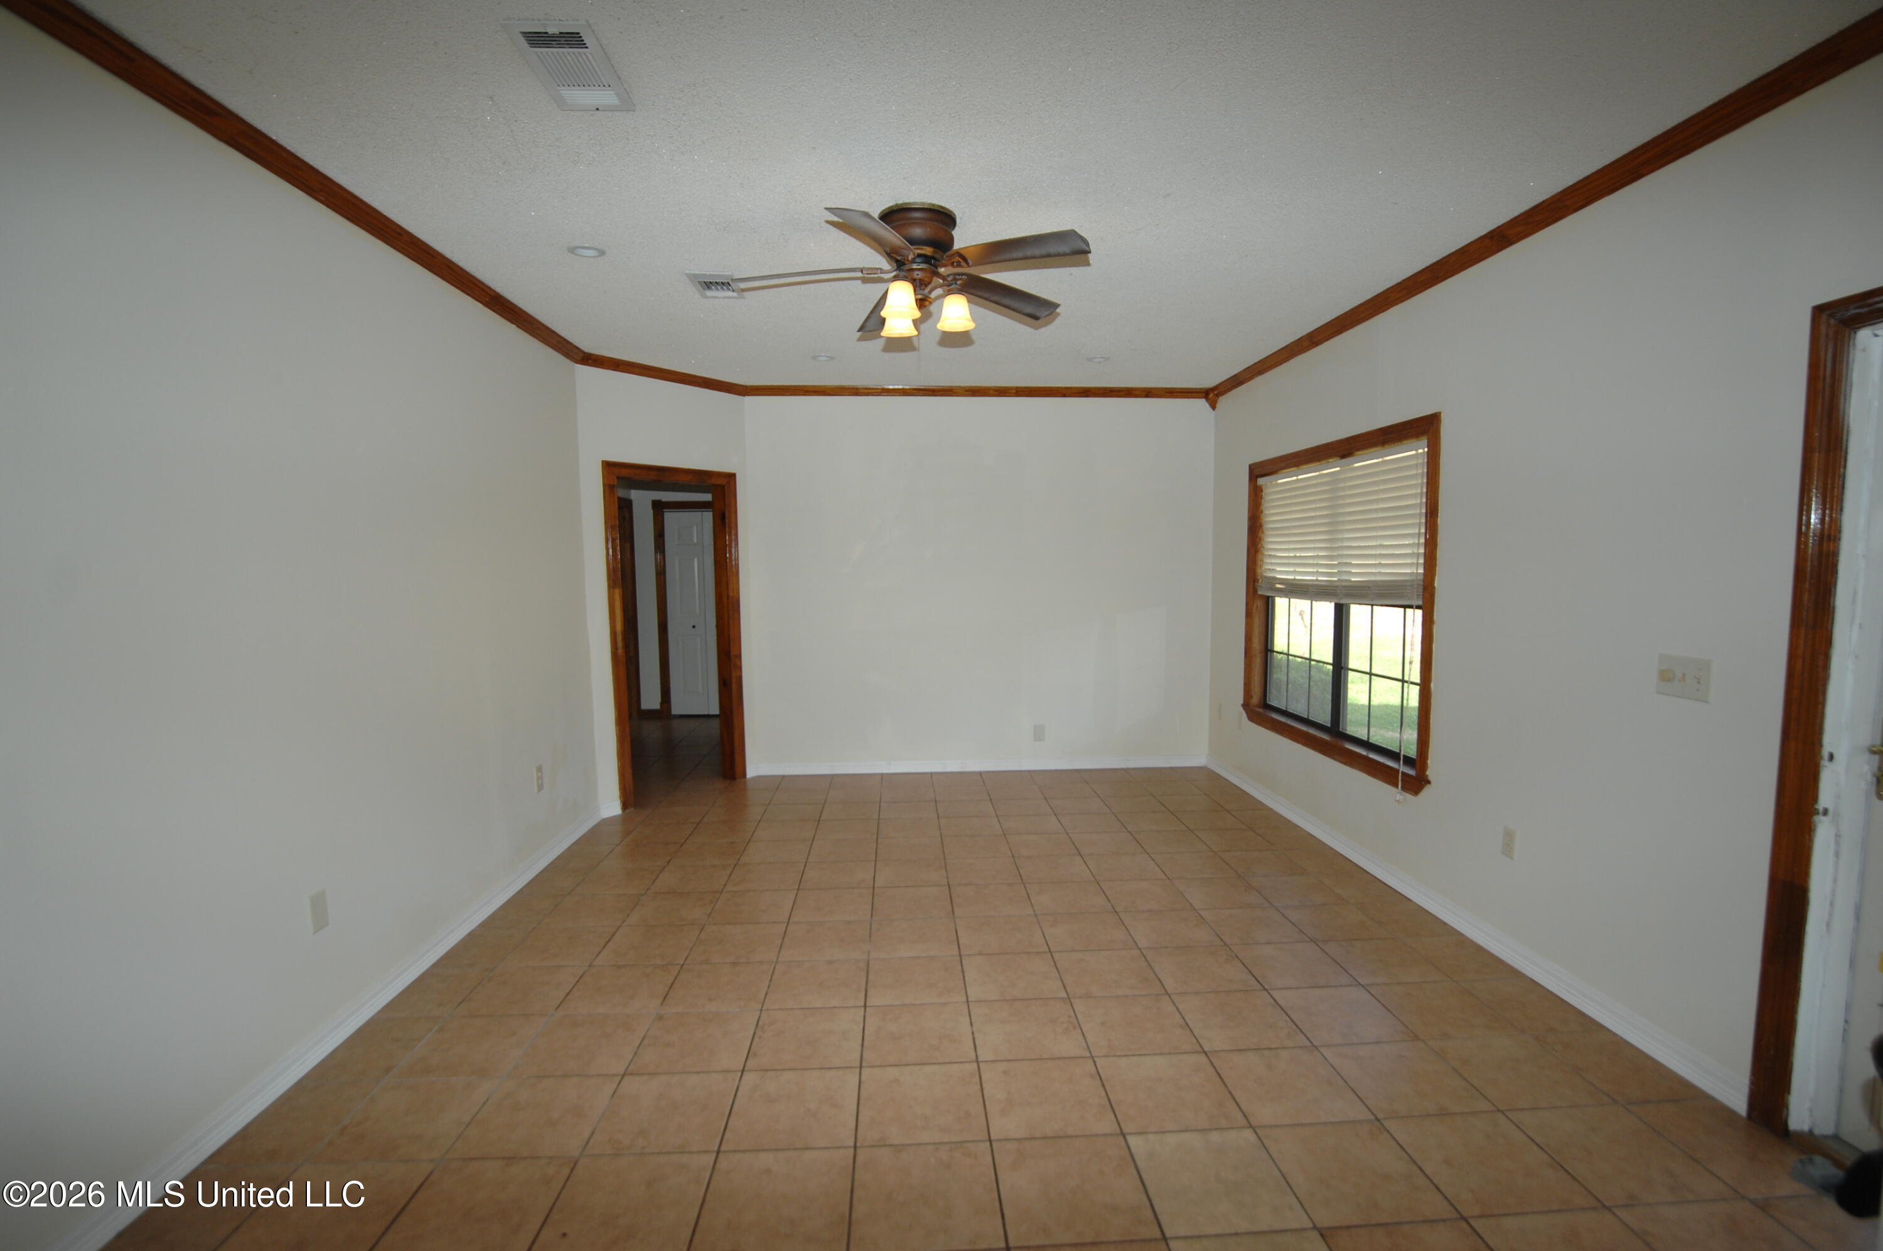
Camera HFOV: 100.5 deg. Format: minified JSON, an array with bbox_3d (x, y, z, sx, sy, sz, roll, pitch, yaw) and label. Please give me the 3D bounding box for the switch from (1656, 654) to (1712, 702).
[{"bbox_3d":[2.144,0.152,2.267,0.022,0.118,0.156,-1,5,-4],"label":"switch"}]

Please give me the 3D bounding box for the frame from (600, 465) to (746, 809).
[{"bbox_3d":[-1.718,0.052,5.087,0.150,2.108,0.945,3,6,38],"label":"frame"}]

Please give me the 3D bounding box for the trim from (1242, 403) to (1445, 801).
[{"bbox_3d":[2.051,-0.133,4.149,0.130,1.623,1.759,-1,5,-4],"label":"trim"}]

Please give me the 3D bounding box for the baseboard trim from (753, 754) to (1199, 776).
[{"bbox_3d":[0.296,1.005,5.609,3.268,0.080,0.016,-1,5,-2],"label":"baseboard trim"}]

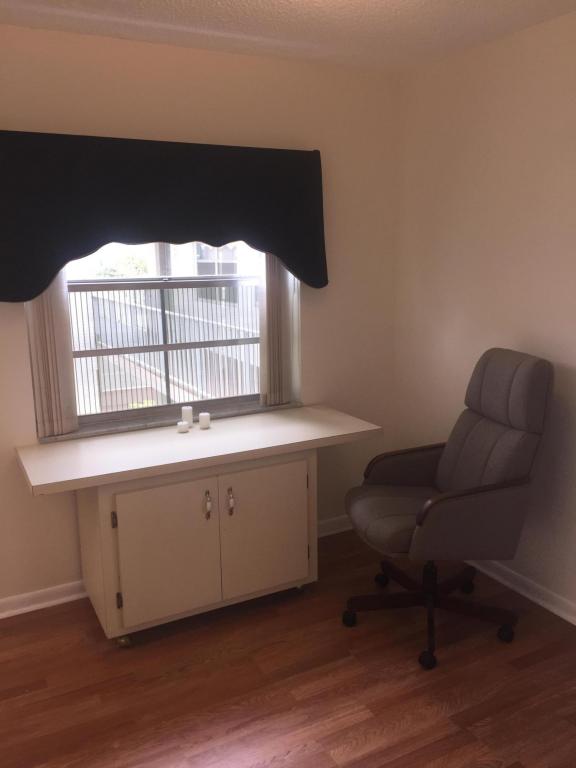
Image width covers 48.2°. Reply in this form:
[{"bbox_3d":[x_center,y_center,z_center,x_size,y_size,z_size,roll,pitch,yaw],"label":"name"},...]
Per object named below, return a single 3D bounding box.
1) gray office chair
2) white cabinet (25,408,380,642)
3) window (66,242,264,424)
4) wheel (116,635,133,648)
[{"bbox_3d":[0.610,0.455,2.668,0.750,1.165,0.660,-4,13,-15],"label":"gray office chair"},{"bbox_3d":[-0.356,0.601,2.947,1.530,0.742,0.524,-7,14,-27],"label":"white cabinet"},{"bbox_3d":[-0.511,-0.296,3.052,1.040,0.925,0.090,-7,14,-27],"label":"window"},{"bbox_3d":[-0.671,1.039,2.621,0.050,0.060,0.050,-7,14,-27],"label":"wheel"}]

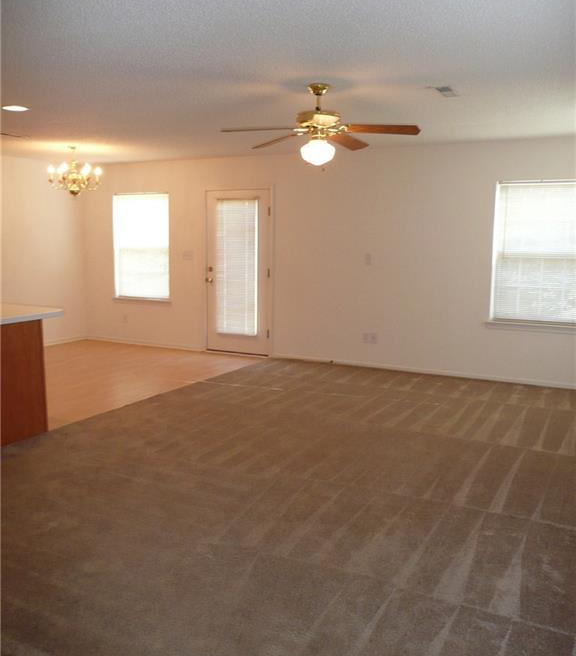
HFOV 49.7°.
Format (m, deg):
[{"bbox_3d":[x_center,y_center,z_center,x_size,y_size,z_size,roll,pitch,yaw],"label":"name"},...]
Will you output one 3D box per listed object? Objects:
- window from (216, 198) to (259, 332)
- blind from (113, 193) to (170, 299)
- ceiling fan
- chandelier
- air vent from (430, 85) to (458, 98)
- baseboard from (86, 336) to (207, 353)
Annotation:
[{"bbox_3d":[-0.626,-0.741,7.674,0.600,1.670,0.060,4,8,26],"label":"window"},{"bbox_3d":[-1.956,-1.091,8.356,0.940,1.400,0.100,4,8,26],"label":"blind"},{"bbox_3d":[0.201,-1.384,4.242,1.340,0.540,1.340,4,8,26],"label":"ceiling fan"},{"bbox_3d":[-2.417,-1.772,7.039,0.600,0.542,0.600,4,8,26],"label":"chandelier"},{"bbox_3d":[1.100,-1.651,4.367,0.150,0.025,0.290,4,8,26],"label":"air vent"},{"bbox_3d":[-1.986,0.201,8.482,2.030,0.075,0.018,4,8,26],"label":"baseboard"}]

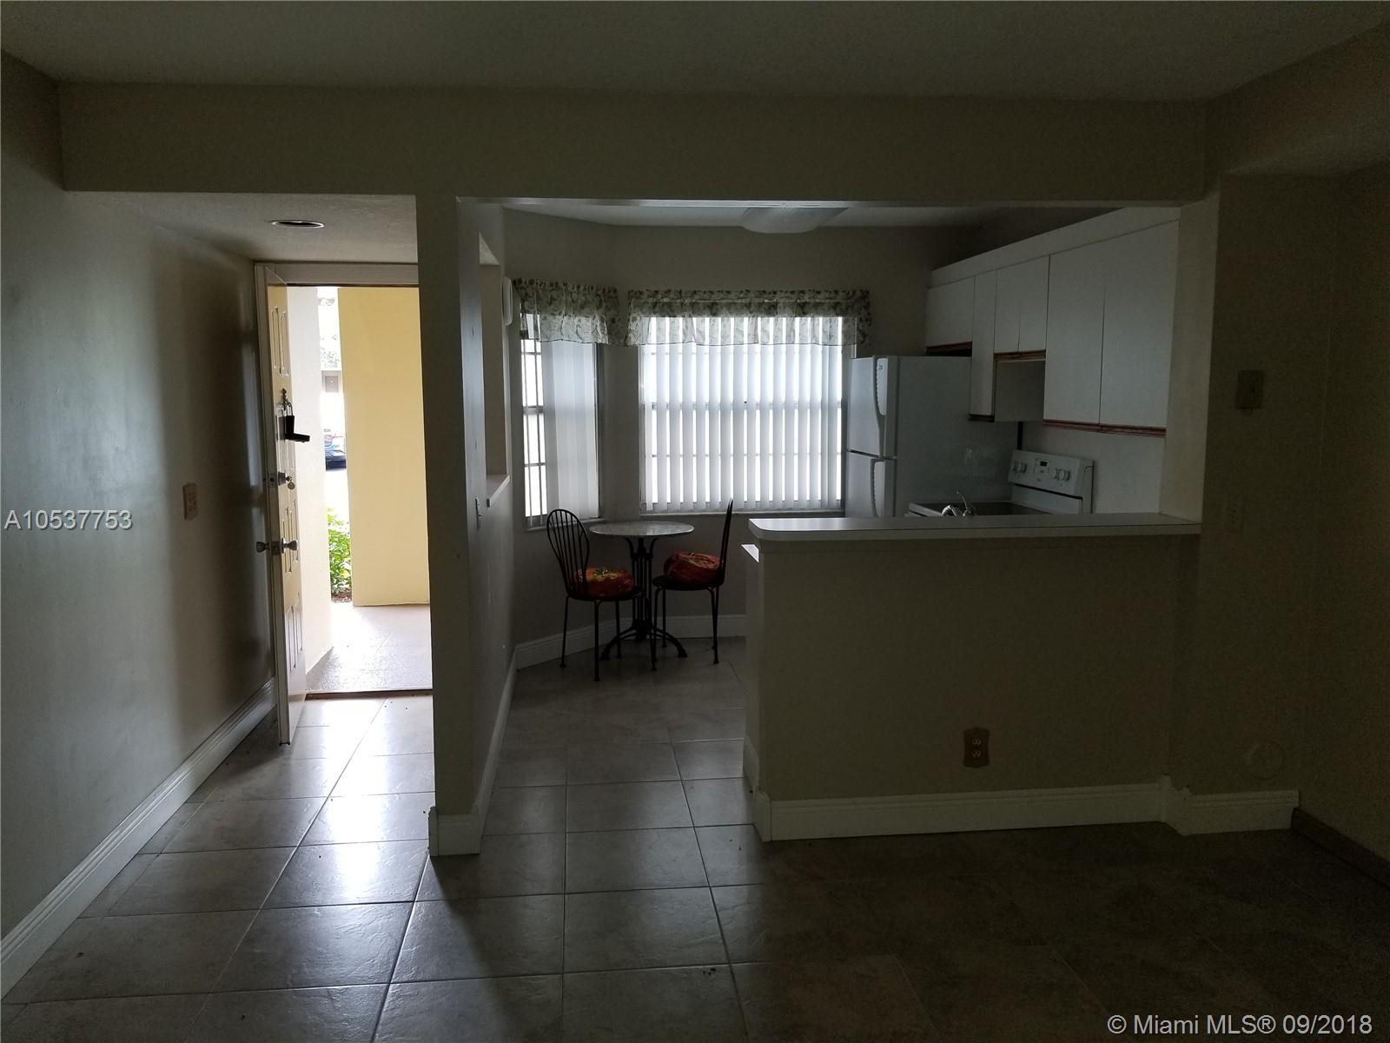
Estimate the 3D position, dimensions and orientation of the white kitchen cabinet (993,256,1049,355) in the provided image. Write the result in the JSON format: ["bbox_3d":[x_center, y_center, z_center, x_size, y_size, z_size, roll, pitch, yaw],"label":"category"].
[{"bbox_3d":[1.750,-1.036,5.135,0.316,0.452,0.605,-1,7,-7],"label":"white kitchen cabinet"}]

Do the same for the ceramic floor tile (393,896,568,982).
[{"bbox_3d":[-0.600,1.187,2.987,0.450,0.010,0.450,-1,7,-7],"label":"ceramic floor tile"}]

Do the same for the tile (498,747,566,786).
[{"bbox_3d":[-0.667,1.016,4.311,0.276,0.010,0.448,-1,7,-6],"label":"tile"}]

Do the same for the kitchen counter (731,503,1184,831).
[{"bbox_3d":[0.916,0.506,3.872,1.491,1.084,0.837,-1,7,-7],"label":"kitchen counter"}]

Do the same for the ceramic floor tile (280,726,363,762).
[{"bbox_3d":[-1.702,0.979,4.639,0.450,0.010,0.450,-1,7,-7],"label":"ceramic floor tile"}]

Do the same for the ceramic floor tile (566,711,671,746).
[{"bbox_3d":[-0.355,0.964,4.794,0.450,0.010,0.450,-1,7,-7],"label":"ceramic floor tile"}]

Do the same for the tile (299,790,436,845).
[{"bbox_3d":[-1.157,1.083,3.803,0.454,0.010,0.437,-1,7,-6],"label":"tile"}]

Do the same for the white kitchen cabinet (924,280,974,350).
[{"bbox_3d":[1.630,-1.196,6.068,0.320,0.375,0.781,-1,7,-6],"label":"white kitchen cabinet"}]

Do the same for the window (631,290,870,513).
[{"bbox_3d":[0.326,-0.711,6.292,1.418,1.304,0.120,-1,8,-6],"label":"window"}]

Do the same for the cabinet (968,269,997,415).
[{"bbox_3d":[1.693,-0.935,5.552,0.320,0.757,0.318,-1,7,-6],"label":"cabinet"}]

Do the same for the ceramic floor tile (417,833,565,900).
[{"bbox_3d":[-0.641,1.116,3.375,0.441,0.009,0.438,-1,7,-7],"label":"ceramic floor tile"}]

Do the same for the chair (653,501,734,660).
[{"bbox_3d":[-0.011,0.330,6.047,0.460,0.905,0.400,0,7,4],"label":"chair"}]

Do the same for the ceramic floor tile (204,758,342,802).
[{"bbox_3d":[-1.651,1.034,4.200,0.450,0.010,0.450,-1,7,-7],"label":"ceramic floor tile"}]

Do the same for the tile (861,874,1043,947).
[{"bbox_3d":[0.747,1.172,3.141,0.450,0.010,0.450,-1,7,-7],"label":"tile"}]

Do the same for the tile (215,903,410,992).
[{"bbox_3d":[-1.046,1.194,2.936,0.450,0.012,0.439,-1,8,-6],"label":"tile"}]

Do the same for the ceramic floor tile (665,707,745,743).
[{"bbox_3d":[0.097,0.948,4.816,0.450,0.012,0.439,-1,8,-6],"label":"ceramic floor tile"}]

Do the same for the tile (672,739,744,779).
[{"bbox_3d":[0.063,1.004,4.390,0.282,0.010,0.445,-1,7,-6],"label":"tile"}]

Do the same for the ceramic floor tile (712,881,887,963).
[{"bbox_3d":[0.295,1.178,3.087,0.450,0.012,0.439,-1,8,-6],"label":"ceramic floor tile"}]

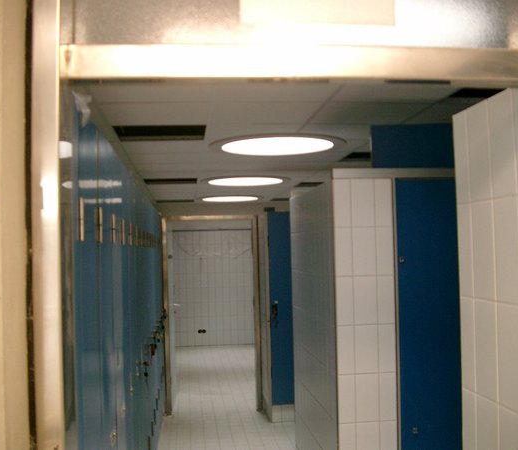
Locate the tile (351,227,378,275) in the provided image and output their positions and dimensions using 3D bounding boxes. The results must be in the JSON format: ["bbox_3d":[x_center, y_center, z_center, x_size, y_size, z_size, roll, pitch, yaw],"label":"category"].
[{"bbox_3d":[0.543,0.139,3.325,0.122,0.246,0.010,-1,-2,-7],"label":"tile"}]

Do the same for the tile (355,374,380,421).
[{"bbox_3d":[0.555,0.888,3.294,0.122,0.246,0.010,-1,-2,-7],"label":"tile"}]

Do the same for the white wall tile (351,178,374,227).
[{"bbox_3d":[0.538,-0.111,3.335,0.122,0.246,0.010,-1,-2,-7],"label":"white wall tile"}]

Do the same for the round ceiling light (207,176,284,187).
[{"bbox_3d":[-0.123,-0.401,5.992,0.700,0.050,0.700,-1,-2,-7],"label":"round ceiling light"}]

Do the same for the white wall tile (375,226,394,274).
[{"bbox_3d":[0.651,0.137,3.338,0.092,0.246,0.010,-1,-2,-7],"label":"white wall tile"}]

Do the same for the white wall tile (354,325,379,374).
[{"bbox_3d":[0.551,0.638,3.304,0.122,0.246,0.010,-1,-2,-7],"label":"white wall tile"}]

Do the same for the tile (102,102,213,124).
[{"bbox_3d":[-0.475,-0.529,2.993,0.490,0.020,0.480,-1,-2,-7],"label":"tile"}]

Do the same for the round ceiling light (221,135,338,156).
[{"bbox_3d":[0.117,-0.487,4.000,0.700,0.050,0.700,-1,-2,-7],"label":"round ceiling light"}]

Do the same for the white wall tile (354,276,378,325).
[{"bbox_3d":[0.547,0.388,3.315,0.122,0.246,0.010,-1,-2,-7],"label":"white wall tile"}]

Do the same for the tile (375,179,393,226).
[{"bbox_3d":[0.647,-0.112,3.348,0.092,0.246,0.010,-1,-2,-7],"label":"tile"}]

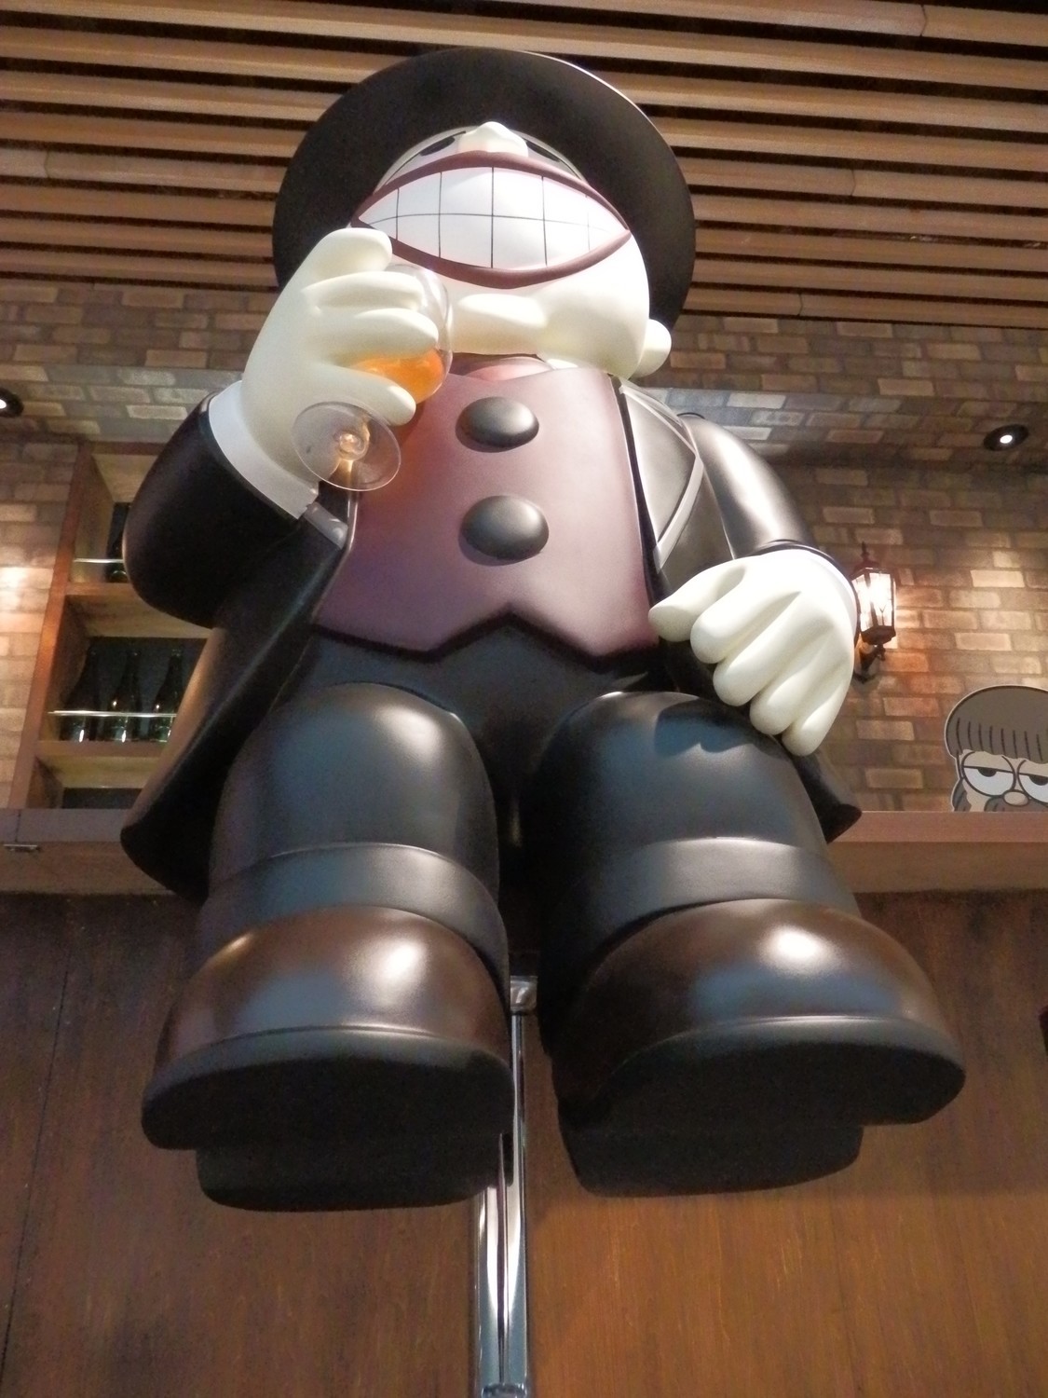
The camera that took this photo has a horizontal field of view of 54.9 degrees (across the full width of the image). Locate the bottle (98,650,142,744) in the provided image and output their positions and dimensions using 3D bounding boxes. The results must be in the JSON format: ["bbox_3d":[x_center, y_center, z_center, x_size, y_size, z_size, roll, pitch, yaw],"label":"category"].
[{"bbox_3d":[-1.015,0.011,2.574,0.086,0.310,0.086,-1,-21,4],"label":"bottle"}]

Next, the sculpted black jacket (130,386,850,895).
[{"bbox_3d":[-0.035,-0.077,0.993,0.740,0.540,0.440,1,-32,-5],"label":"sculpted black jacket"}]

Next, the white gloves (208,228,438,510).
[{"bbox_3d":[-0.154,-0.249,0.769,0.170,0.170,0.150,1,-32,-5],"label":"white gloves"}]

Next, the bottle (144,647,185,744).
[{"bbox_3d":[-0.904,0.011,2.574,0.086,0.310,0.086,-1,-21,4],"label":"bottle"}]

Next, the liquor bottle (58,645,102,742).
[{"bbox_3d":[-1.121,0.011,2.574,0.086,0.310,0.086,-1,-21,4],"label":"liquor bottle"}]

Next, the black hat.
[{"bbox_3d":[-0.051,-0.611,1.319,0.530,0.180,0.530,1,-32,-5],"label":"black hat"}]

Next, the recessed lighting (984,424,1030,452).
[{"bbox_3d":[1.270,-0.689,2.660,0.118,0.040,0.118,-1,-21,4],"label":"recessed lighting"}]

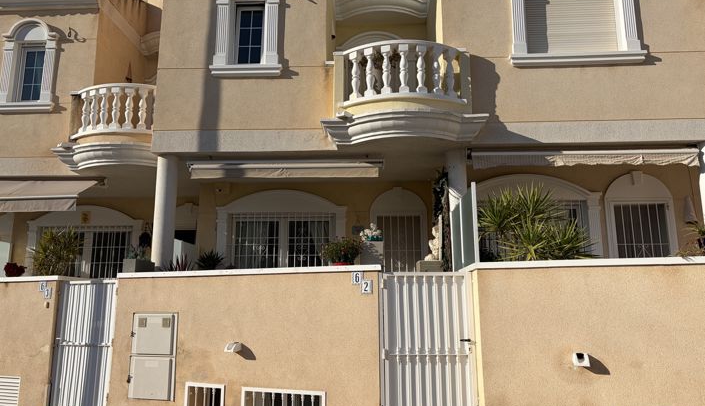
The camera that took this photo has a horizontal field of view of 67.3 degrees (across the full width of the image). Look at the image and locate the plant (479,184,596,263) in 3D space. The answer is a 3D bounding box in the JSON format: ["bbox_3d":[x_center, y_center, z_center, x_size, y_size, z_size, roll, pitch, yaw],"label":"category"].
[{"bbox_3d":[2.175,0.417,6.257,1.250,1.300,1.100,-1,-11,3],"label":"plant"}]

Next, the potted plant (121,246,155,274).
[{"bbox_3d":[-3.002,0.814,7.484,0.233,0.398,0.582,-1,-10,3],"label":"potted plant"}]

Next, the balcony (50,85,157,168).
[{"bbox_3d":[-4.096,-1.295,9.271,2.183,1.407,0.795,-1,-10,3],"label":"balcony"}]

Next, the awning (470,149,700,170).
[{"bbox_3d":[3.150,-0.606,7.155,3.101,0.287,0.250,-1,-11,3],"label":"awning"}]

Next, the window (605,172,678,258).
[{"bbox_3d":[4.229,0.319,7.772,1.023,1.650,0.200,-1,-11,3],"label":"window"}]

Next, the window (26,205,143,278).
[{"bbox_3d":[-5.141,0.857,10.172,2.271,1.600,0.200,-1,-11,3],"label":"window"}]

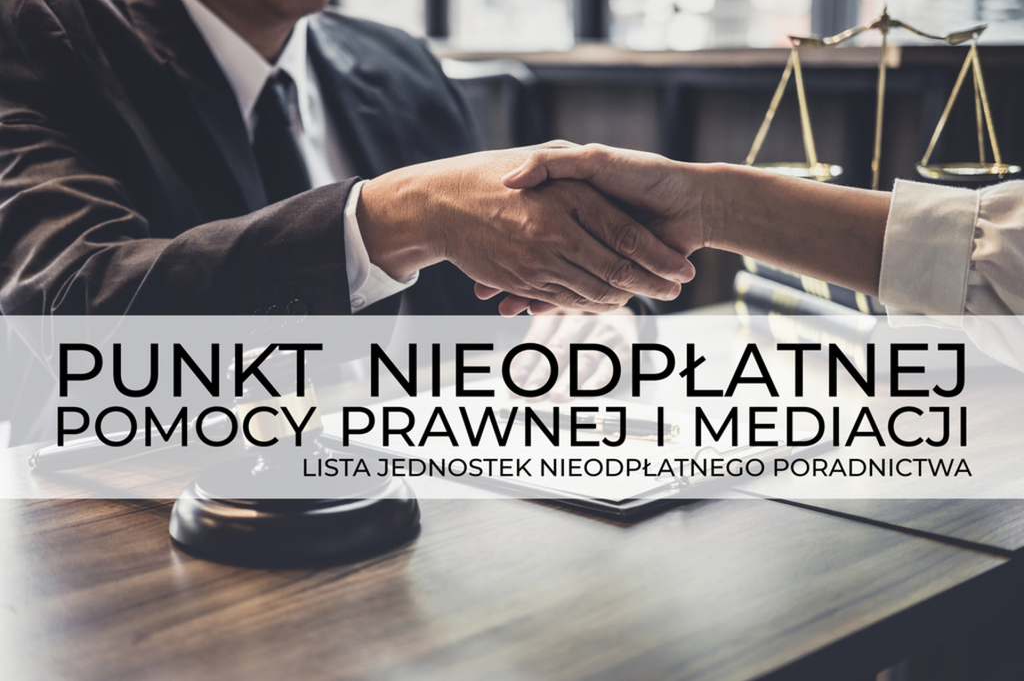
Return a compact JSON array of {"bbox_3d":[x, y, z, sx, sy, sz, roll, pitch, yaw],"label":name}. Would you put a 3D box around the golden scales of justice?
[{"bbox_3d":[0.339,-0.202,1.390,0.255,0.220,0.100,6,13,23],"label":"golden scales of justice"}]

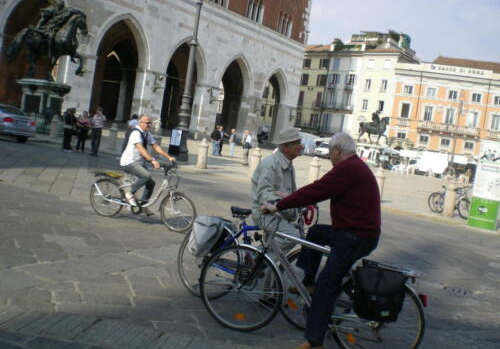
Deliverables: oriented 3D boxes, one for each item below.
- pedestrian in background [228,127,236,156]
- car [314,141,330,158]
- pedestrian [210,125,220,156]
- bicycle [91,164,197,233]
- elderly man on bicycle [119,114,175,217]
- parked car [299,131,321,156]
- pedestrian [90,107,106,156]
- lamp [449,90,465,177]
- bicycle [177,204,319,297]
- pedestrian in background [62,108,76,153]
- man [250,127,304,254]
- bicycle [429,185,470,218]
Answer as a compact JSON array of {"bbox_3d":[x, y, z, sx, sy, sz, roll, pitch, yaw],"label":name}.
[{"bbox_3d":[-1.099,-2.070,35.500,0.360,1.720,0.500,5,5,-37],"label":"pedestrian in background"},{"bbox_3d":[7.428,-2.391,54.000,1.780,1.520,4.200,9,4,21],"label":"car"},{"bbox_3d":[-2.032,-2.026,32.800,0.380,1.750,0.500,5,5,-37],"label":"pedestrian"},{"bbox_3d":[-1.602,0.265,8.330,1.820,1.030,0.600,9,4,19],"label":"bicycle"},{"bbox_3d":[-1.531,-0.134,8.200,0.800,1.500,0.570,9,4,21],"label":"elderly man on bicycle"},{"bbox_3d":[5.561,-2.976,55.000,1.900,2.050,4.700,9,4,17],"label":"parked car"},{"bbox_3d":[-5.430,-1.525,19.700,0.420,1.730,0.520,5,5,-37],"label":"pedestrian"},{"bbox_3d":[24.489,-4.855,65.000,0.800,10.400,0.900,8,4,-1],"label":"lamp"},{"bbox_3d":[0.074,0.728,4.889,1.730,1.060,0.600,10,4,28],"label":"bicycle"},{"bbox_3d":[-6.859,-1.662,20.800,0.420,1.680,0.500,6,4,-24],"label":"pedestrian in background"},{"bbox_3d":[0.243,0.384,4.850,0.530,1.650,0.540,10,4,28],"label":"man"},{"bbox_3d":[6.198,0.782,16.900,0.570,0.980,1.660,5,5,-35],"label":"bicycle"}]

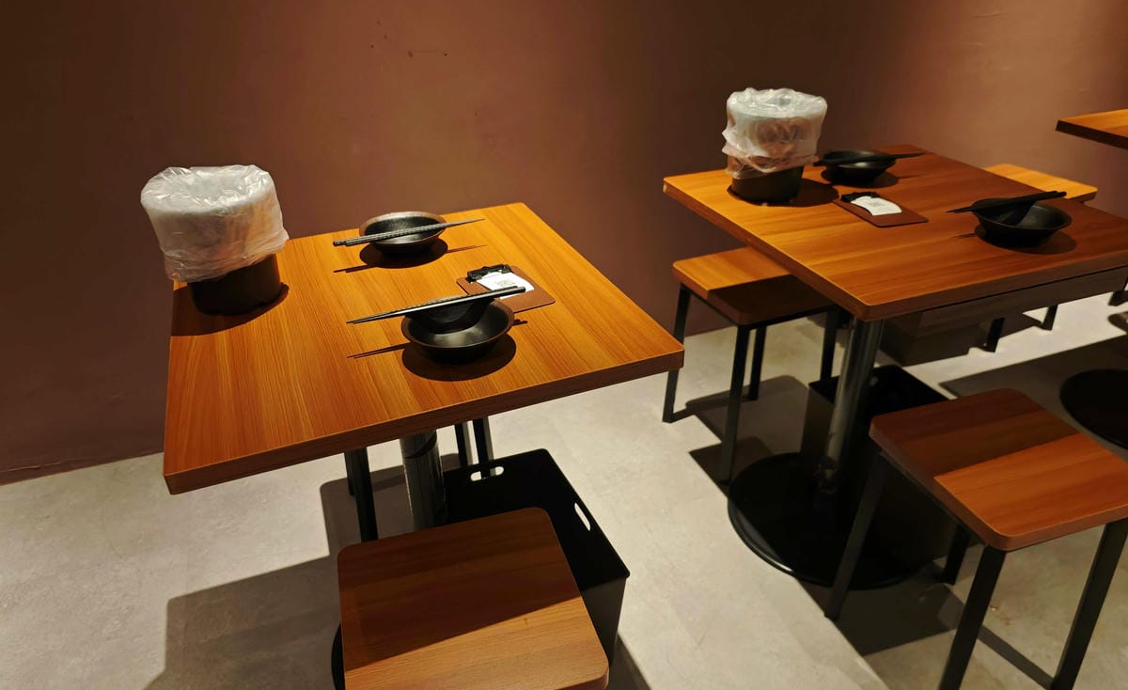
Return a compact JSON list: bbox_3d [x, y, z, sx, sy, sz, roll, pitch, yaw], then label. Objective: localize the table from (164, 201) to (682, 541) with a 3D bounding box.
[{"bbox_3d":[-0.233,0.252,1.282,0.601,0.750,0.606,-13,32,-19],"label":"table"}]

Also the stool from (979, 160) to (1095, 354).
[{"bbox_3d":[1.379,-0.279,2.371,0.297,0.475,0.295,-15,33,-21],"label":"stool"}]

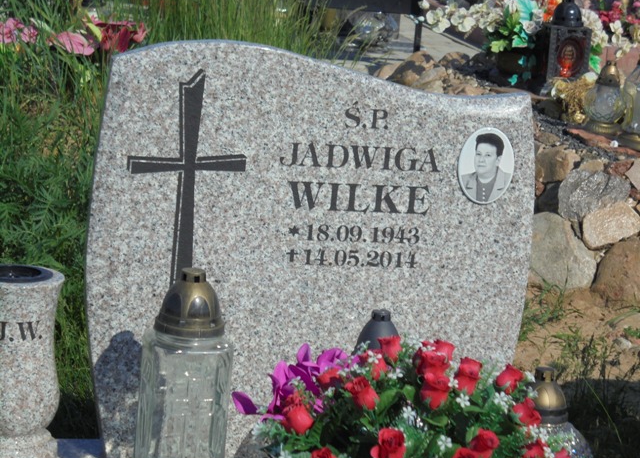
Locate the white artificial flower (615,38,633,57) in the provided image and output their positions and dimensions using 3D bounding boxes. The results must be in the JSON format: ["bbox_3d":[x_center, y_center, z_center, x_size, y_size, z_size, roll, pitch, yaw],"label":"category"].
[{"bbox_3d":[0.891,-0.533,5.100,0.055,0.057,0.040,9,13,19],"label":"white artificial flower"}]

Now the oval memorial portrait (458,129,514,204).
[{"bbox_3d":[0.258,-0.098,2.690,0.090,0.120,0.010,2,9,-13],"label":"oval memorial portrait"}]

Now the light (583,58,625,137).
[{"bbox_3d":[0.799,-0.368,4.850,0.117,0.203,0.117,4,12,-1],"label":"light"}]

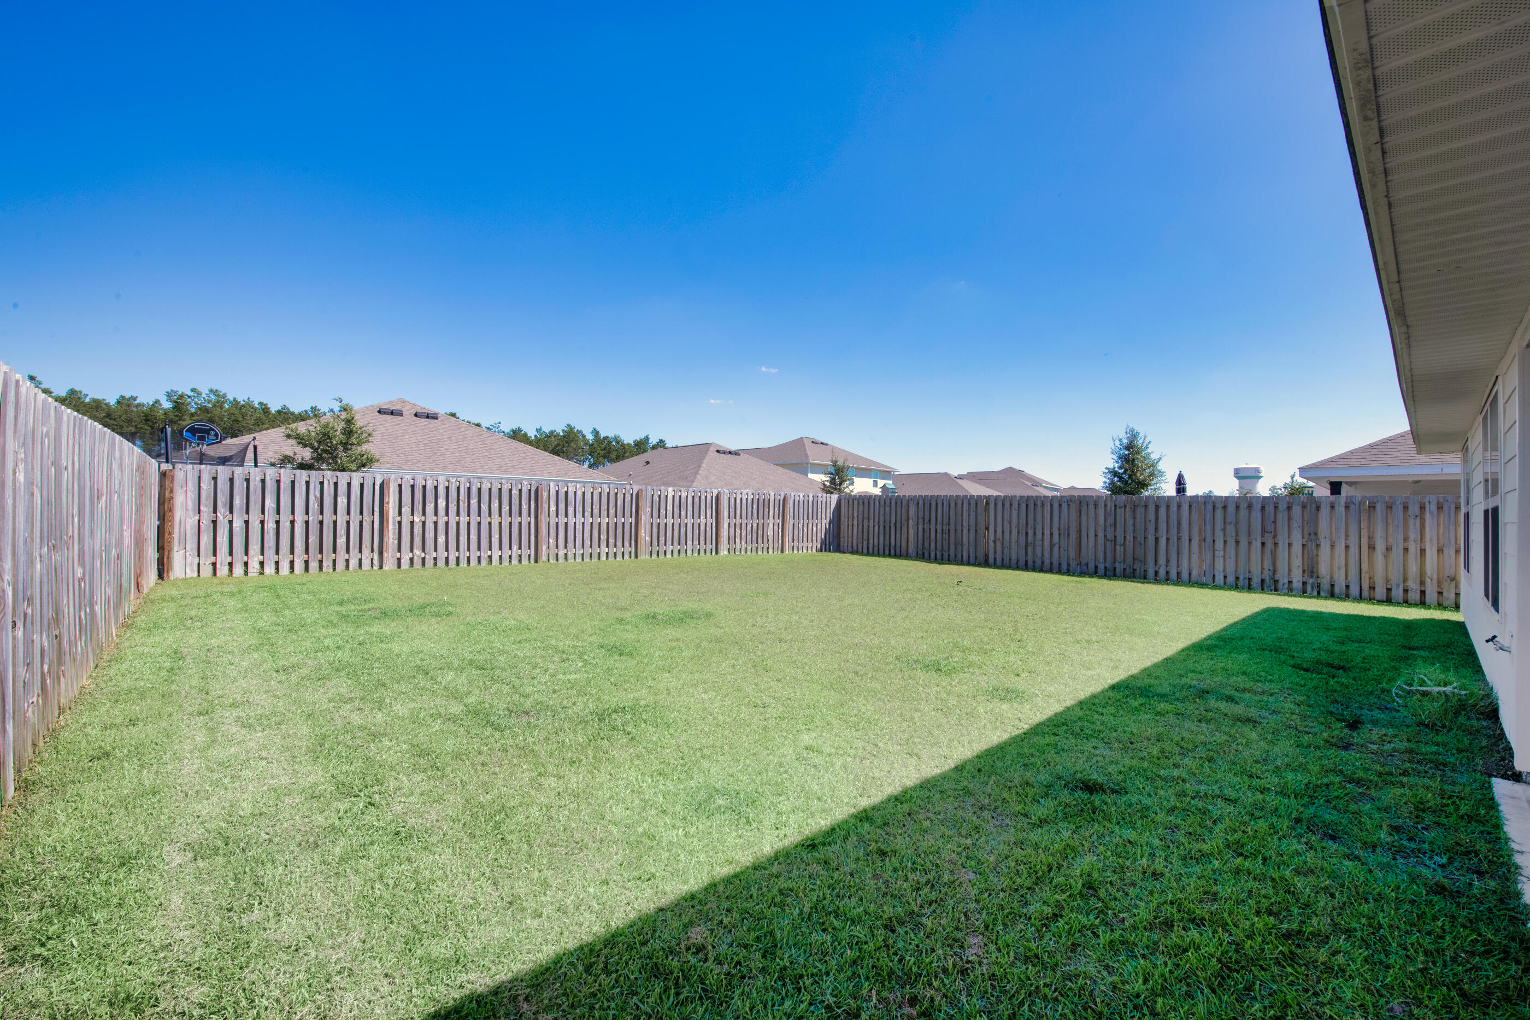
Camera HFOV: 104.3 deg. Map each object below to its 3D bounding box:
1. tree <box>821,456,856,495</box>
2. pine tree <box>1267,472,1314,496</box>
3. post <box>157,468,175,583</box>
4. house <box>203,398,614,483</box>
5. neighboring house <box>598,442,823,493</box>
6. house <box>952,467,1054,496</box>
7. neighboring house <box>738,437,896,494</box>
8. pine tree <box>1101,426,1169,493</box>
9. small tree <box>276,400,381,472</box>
[{"bbox_3d":[3.541,-0.732,29.000,1.730,4.250,1.730,1,0,7],"label":"tree"},{"bbox_3d":[24.661,0.007,28.000,1.650,3.620,1.650,1,0,41],"label":"pine tree"},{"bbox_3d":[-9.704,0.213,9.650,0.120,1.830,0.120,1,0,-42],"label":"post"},{"bbox_3d":[-19.556,-2.393,31.500,16.600,6.640,19.500,1,0,-42],"label":"house"},{"bbox_3d":[-6.059,-2.122,50.000,15.500,6.600,20.500,1,0,-42],"label":"neighboring house"},{"bbox_3d":[38.856,-2.421,98.000,14.800,9.000,16.000,1,0,-42],"label":"house"},{"bbox_3d":[3.465,-3.201,65.000,14.800,9.100,17.000,1,0,-42],"label":"neighboring house"},{"bbox_3d":[13.611,-0.773,22.000,2.070,4.730,2.070,1,0,32],"label":"pine tree"},{"bbox_3d":[-11.775,-0.937,16.000,2.260,4.040,2.260,1,0,-36],"label":"small tree"}]

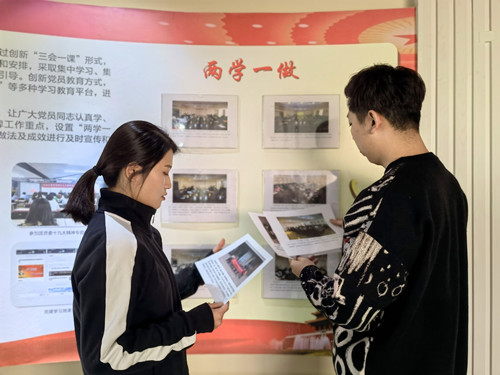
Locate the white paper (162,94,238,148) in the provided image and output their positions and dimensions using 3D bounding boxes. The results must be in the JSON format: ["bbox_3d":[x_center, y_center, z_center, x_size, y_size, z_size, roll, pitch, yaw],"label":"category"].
[{"bbox_3d":[-0.197,-0.260,1.540,0.297,0.210,0.008,0,0,-4],"label":"white paper"}]

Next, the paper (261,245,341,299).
[{"bbox_3d":[0.204,0.331,1.528,0.297,0.210,0.008,0,0,3],"label":"paper"}]

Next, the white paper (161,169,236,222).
[{"bbox_3d":[-0.198,0.035,1.540,0.297,0.210,0.008,0,0,-4],"label":"white paper"}]

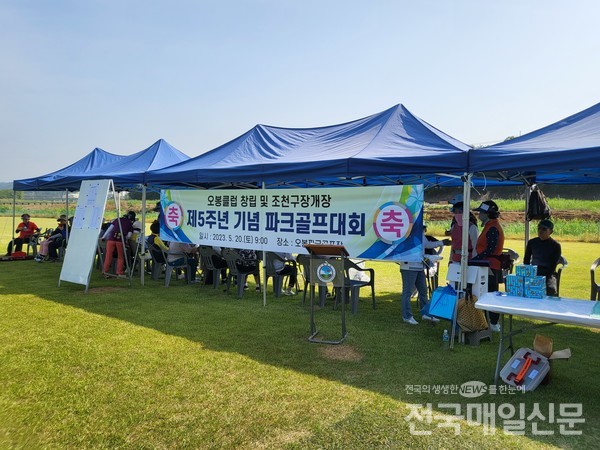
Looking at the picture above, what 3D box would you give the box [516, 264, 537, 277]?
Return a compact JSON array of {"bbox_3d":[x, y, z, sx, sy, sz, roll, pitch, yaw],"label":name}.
[{"bbox_3d":[2.225,0.451,4.439,0.165,0.104,0.155,2,3,36],"label":"box"}]

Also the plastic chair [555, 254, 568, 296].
[{"bbox_3d":[3.923,0.851,7.236,0.570,0.800,0.570,2,3,38],"label":"plastic chair"}]

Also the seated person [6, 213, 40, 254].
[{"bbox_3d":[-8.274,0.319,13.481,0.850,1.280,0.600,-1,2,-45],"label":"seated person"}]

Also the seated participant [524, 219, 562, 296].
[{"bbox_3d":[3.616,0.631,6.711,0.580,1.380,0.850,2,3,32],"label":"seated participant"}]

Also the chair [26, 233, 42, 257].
[{"bbox_3d":[-8.067,0.565,13.388,0.570,0.800,0.560,2,2,40],"label":"chair"}]

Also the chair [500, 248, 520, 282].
[{"bbox_3d":[3.734,0.871,8.288,0.570,0.800,0.560,1,2,22],"label":"chair"}]

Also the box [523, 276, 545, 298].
[{"bbox_3d":[2.297,0.604,4.395,0.160,0.190,0.155,2,3,36],"label":"box"}]

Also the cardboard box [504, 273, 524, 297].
[{"bbox_3d":[2.161,0.596,4.489,0.155,0.195,0.155,2,3,36],"label":"cardboard box"}]

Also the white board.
[{"bbox_3d":[-3.891,0.166,8.143,0.900,2.020,0.080,2,-11,35],"label":"white board"}]

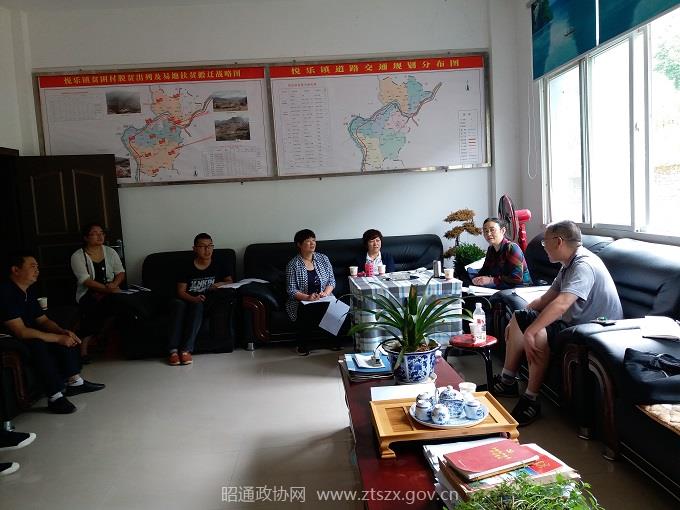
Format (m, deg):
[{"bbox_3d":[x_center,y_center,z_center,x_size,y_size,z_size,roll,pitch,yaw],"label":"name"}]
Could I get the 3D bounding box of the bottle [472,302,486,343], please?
[{"bbox_3d":[0.842,0.407,3.311,0.068,0.239,0.068,-4,6,-3],"label":"bottle"}]

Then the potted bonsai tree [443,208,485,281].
[{"bbox_3d":[1.321,-0.139,5.884,0.450,0.714,0.400,-4,6,-4],"label":"potted bonsai tree"}]

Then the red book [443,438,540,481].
[{"bbox_3d":[0.493,0.670,1.798,0.258,0.020,0.155,-6,6,-20],"label":"red book"}]

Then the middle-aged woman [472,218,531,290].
[{"bbox_3d":[1.282,0.254,4.711,0.720,1.146,0.520,-6,6,-19],"label":"middle-aged woman"}]

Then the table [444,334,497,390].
[{"bbox_3d":[0.863,0.760,3.591,0.340,0.428,0.340,-4,6,-4],"label":"table"}]

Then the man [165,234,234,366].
[{"bbox_3d":[-1.327,0.373,5.218,0.570,1.139,0.780,-4,6,-6],"label":"man"}]

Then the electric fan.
[{"bbox_3d":[1.753,0.060,5.341,0.400,1.348,0.440,-4,6,-3],"label":"electric fan"}]

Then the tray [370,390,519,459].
[{"bbox_3d":[0.404,0.677,2.233,0.523,0.080,0.355,-4,6,-3],"label":"tray"}]

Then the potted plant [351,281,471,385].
[{"bbox_3d":[0.353,0.375,2.806,0.630,0.507,0.600,-4,6,-3],"label":"potted plant"}]

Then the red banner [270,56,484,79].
[{"bbox_3d":[0.422,-2.058,6.034,2.373,0.125,0.020,-4,6,-4],"label":"red banner"}]

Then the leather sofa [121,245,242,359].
[{"bbox_3d":[-1.560,0.462,5.566,1.040,0.920,0.850,-4,6,-3],"label":"leather sofa"}]

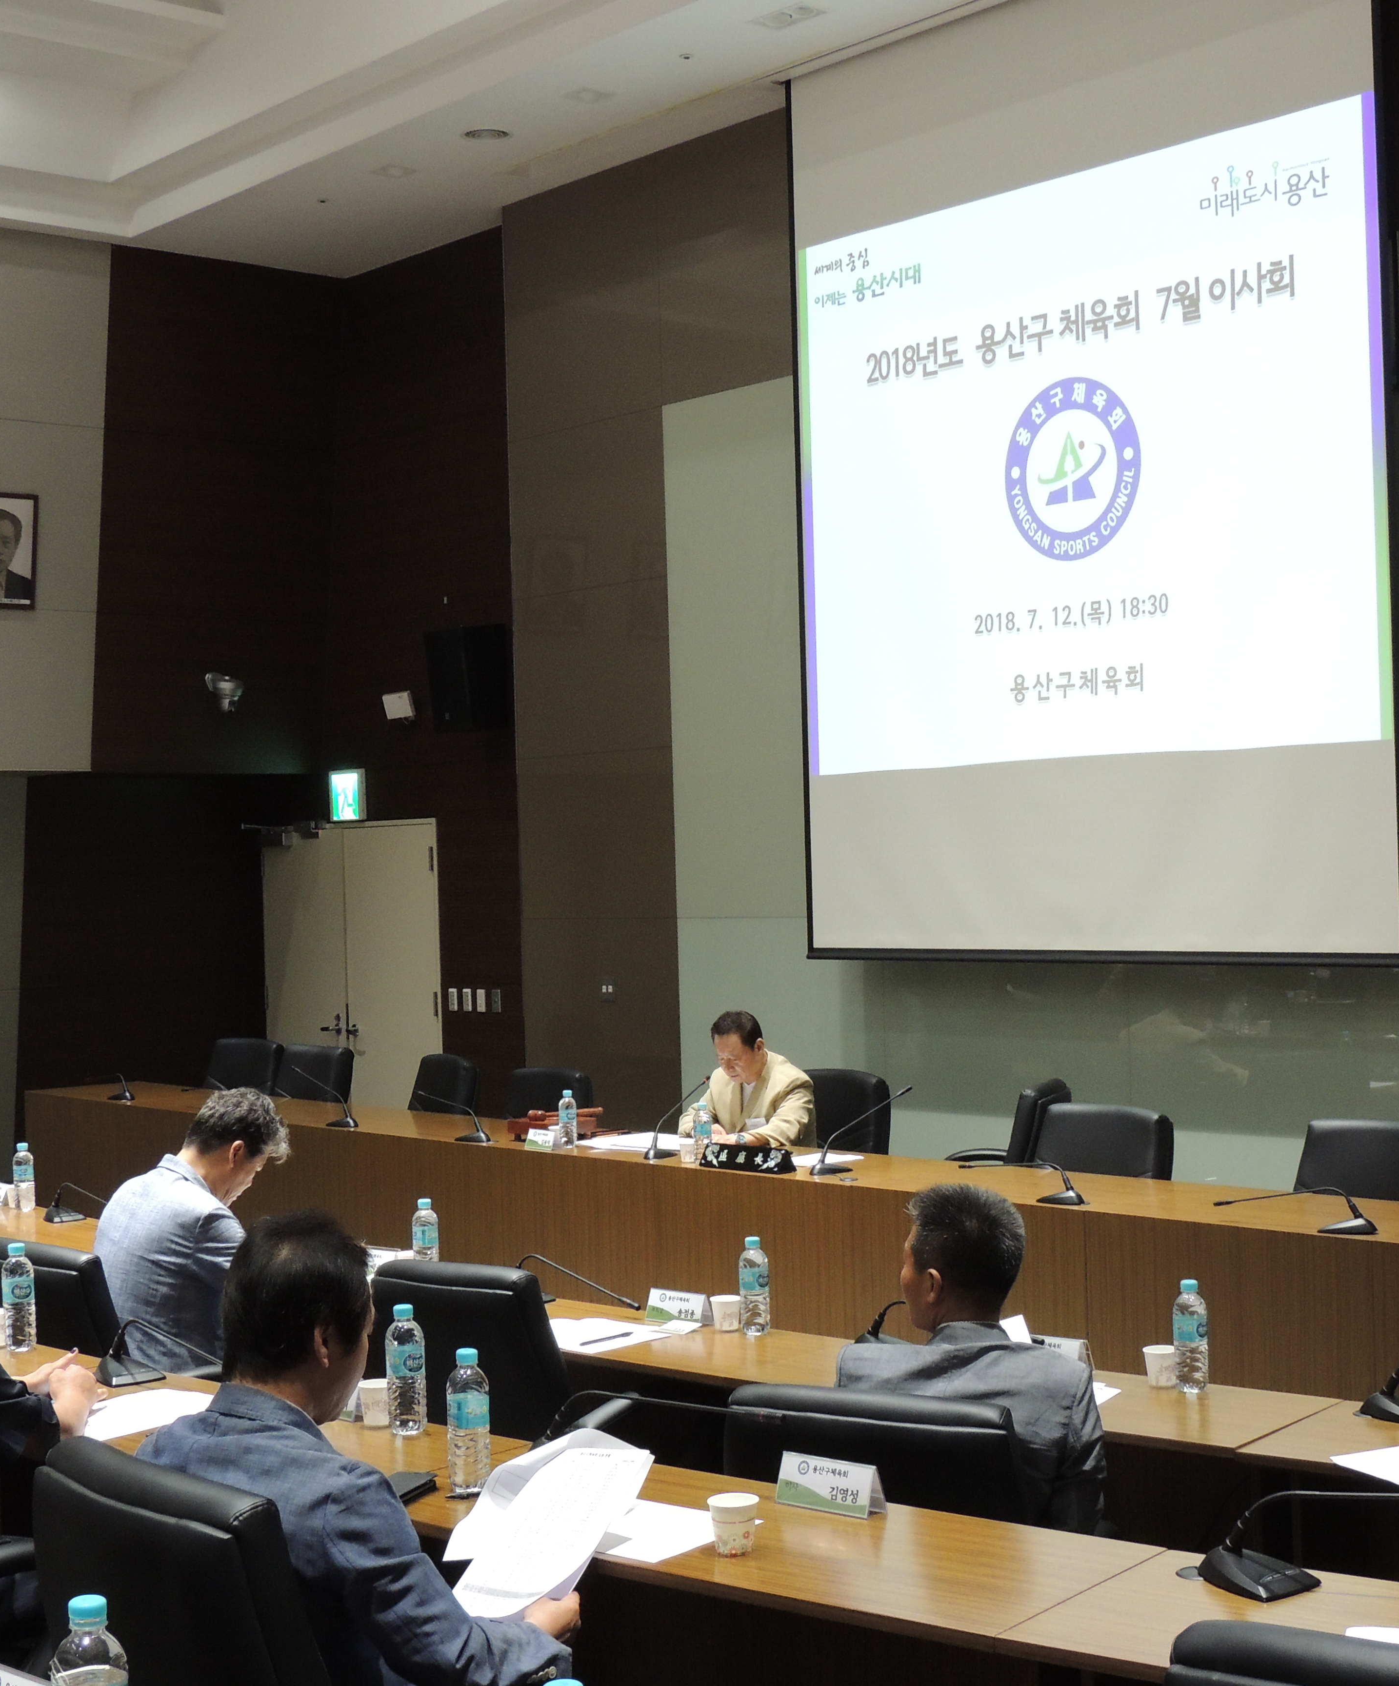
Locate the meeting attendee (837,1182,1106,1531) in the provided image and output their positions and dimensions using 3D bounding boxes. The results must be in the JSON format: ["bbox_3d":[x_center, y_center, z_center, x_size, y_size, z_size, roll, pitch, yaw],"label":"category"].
[{"bbox_3d":[0.524,1.190,4.487,0.560,1.220,0.760,-2,-1,34],"label":"meeting attendee"}]

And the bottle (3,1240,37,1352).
[{"bbox_3d":[-1.374,0.917,5.244,0.065,0.214,0.065,-2,-1,0],"label":"bottle"}]

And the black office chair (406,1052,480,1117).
[{"bbox_3d":[-1.439,1.517,12.705,0.640,0.930,0.620,-1,-1,-37],"label":"black office chair"}]

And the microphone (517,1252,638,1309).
[{"bbox_3d":[-0.319,1.052,6.202,0.140,0.120,0.510,-1,-1,-41],"label":"microphone"}]

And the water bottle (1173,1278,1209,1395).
[{"bbox_3d":[0.950,0.955,5.038,0.065,0.214,0.065,-2,-1,0],"label":"water bottle"}]

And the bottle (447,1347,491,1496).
[{"bbox_3d":[-0.350,0.873,3.940,0.064,0.210,0.064,-2,-1,-5],"label":"bottle"}]

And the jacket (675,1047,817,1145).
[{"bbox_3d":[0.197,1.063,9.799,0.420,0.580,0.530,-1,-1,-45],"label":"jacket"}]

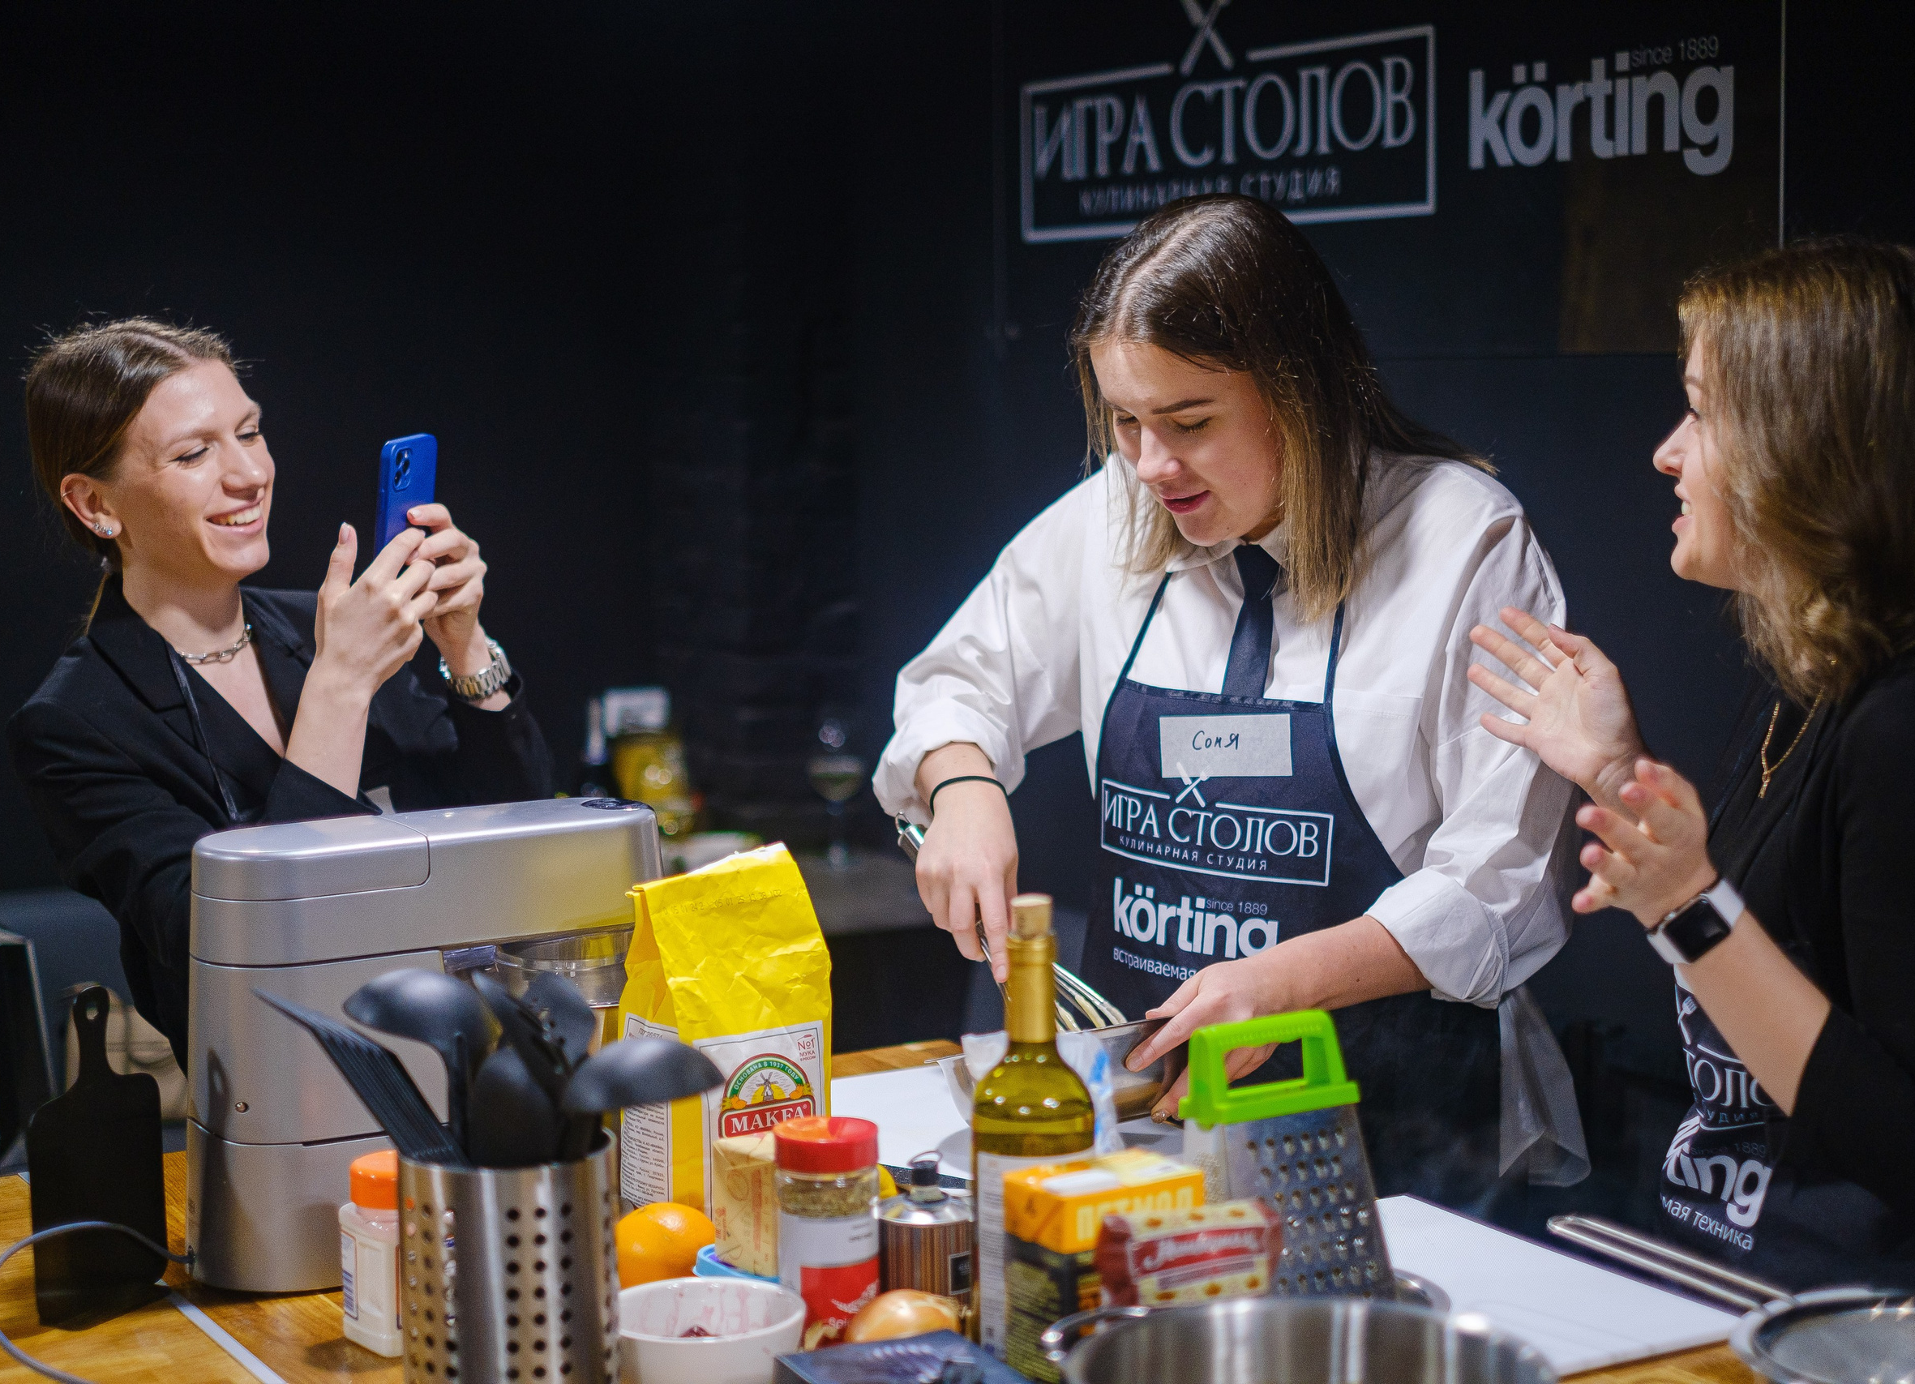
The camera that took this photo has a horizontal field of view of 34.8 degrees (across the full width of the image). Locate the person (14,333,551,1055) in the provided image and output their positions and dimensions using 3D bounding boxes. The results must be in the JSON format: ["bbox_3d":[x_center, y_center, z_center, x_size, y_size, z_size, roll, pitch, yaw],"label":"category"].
[{"bbox_3d":[-0.575,0.467,2.673,0.480,1.578,0.470,5,8,40],"label":"person"}]

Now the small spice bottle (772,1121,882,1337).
[{"bbox_3d":[-0.081,0.352,1.935,0.065,0.142,0.065,-1,6,0],"label":"small spice bottle"}]

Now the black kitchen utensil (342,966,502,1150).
[{"bbox_3d":[-0.309,0.297,1.793,0.088,0.290,0.100,-6,5,-33],"label":"black kitchen utensil"}]

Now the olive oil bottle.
[{"bbox_3d":[0.046,0.280,1.885,0.075,0.312,0.075,-1,6,0],"label":"olive oil bottle"}]

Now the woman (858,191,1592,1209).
[{"bbox_3d":[0.214,0.424,2.532,0.500,1.660,0.530,5,8,39],"label":"woman"}]

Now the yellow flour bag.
[{"bbox_3d":[-0.178,0.255,2.326,0.122,0.268,0.097,-5,8,-36],"label":"yellow flour bag"}]

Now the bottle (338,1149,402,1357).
[{"bbox_3d":[-0.373,0.365,2.019,0.058,0.122,0.066,-5,8,-33],"label":"bottle"}]

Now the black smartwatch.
[{"bbox_3d":[0.514,0.159,2.126,0.063,0.037,0.053,-38,3,16],"label":"black smartwatch"}]

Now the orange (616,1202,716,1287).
[{"bbox_3d":[-0.194,0.381,2.029,0.081,0.081,0.081,-1,6,0],"label":"orange"}]

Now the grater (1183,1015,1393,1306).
[{"bbox_3d":[0.193,0.313,1.876,0.130,0.225,0.098,-5,7,-32],"label":"grater"}]

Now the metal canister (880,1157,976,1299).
[{"bbox_3d":[-0.023,0.363,2.059,0.067,0.110,0.067,-1,6,0],"label":"metal canister"}]

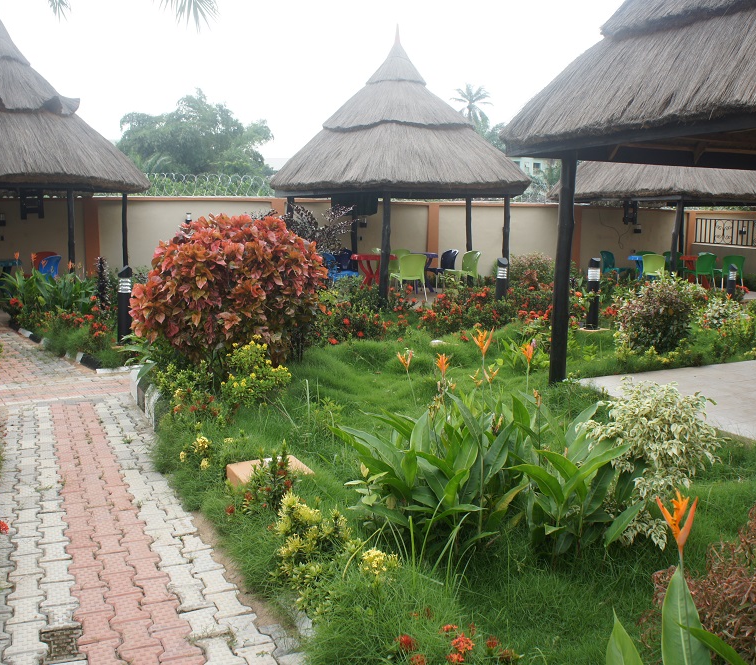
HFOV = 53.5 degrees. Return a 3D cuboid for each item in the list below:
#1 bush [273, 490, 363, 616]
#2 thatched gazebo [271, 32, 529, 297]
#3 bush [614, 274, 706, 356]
[{"bbox_3d":[-0.236,0.859,2.981,0.340,0.421,0.330,0,8,-4],"label":"bush"},{"bbox_3d":[0.440,-3.243,14.701,4.950,5.172,4.900,1,8,1],"label":"thatched gazebo"},{"bbox_3d":[3.442,-0.238,9.009,1.030,0.918,0.970,4,8,21],"label":"bush"}]

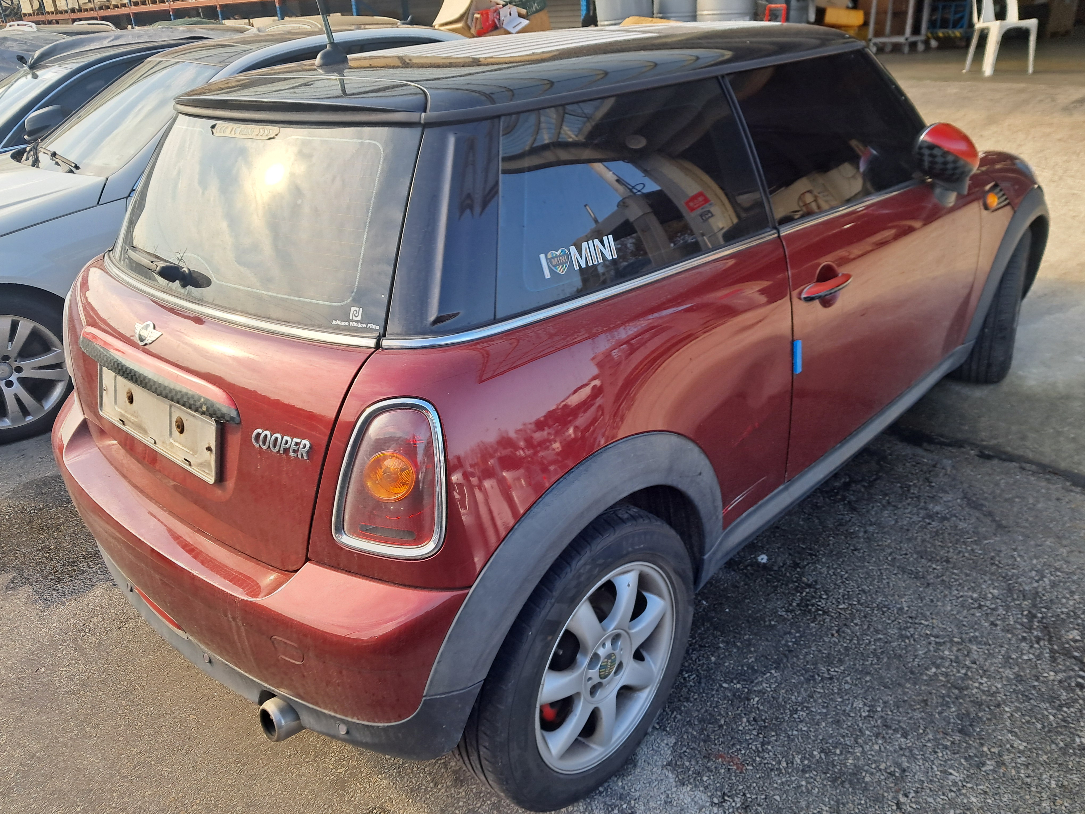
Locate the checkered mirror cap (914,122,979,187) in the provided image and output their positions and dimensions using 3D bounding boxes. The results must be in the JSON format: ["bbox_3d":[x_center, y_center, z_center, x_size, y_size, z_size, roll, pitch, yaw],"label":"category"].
[{"bbox_3d":[1.129,-0.699,2.349,0.140,0.175,0.200,11,29,30],"label":"checkered mirror cap"}]

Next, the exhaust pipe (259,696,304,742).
[{"bbox_3d":[-0.491,0.595,1.651,0.083,0.083,0.110,18,34,40],"label":"exhaust pipe"}]

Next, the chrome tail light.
[{"bbox_3d":[-0.246,0.106,1.411,0.200,0.260,0.100,2,13,15],"label":"chrome tail light"}]

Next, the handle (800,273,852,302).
[{"bbox_3d":[0.675,-0.287,2.006,0.060,0.050,0.245,18,34,40],"label":"handle"}]

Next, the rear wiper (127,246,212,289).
[{"bbox_3d":[-0.797,-0.292,1.787,0.370,0.065,0.055,18,-2,40],"label":"rear wiper"}]

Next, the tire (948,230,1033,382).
[{"bbox_3d":[1.748,-0.401,3.304,0.200,0.615,0.615,10,29,29],"label":"tire"}]

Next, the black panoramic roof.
[{"bbox_3d":[-0.037,-0.903,2.244,1.150,0.125,1.640,18,34,40],"label":"black panoramic roof"}]

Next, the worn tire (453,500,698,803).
[{"bbox_3d":[0.065,0.490,1.736,0.200,0.615,0.615,18,34,40],"label":"worn tire"}]

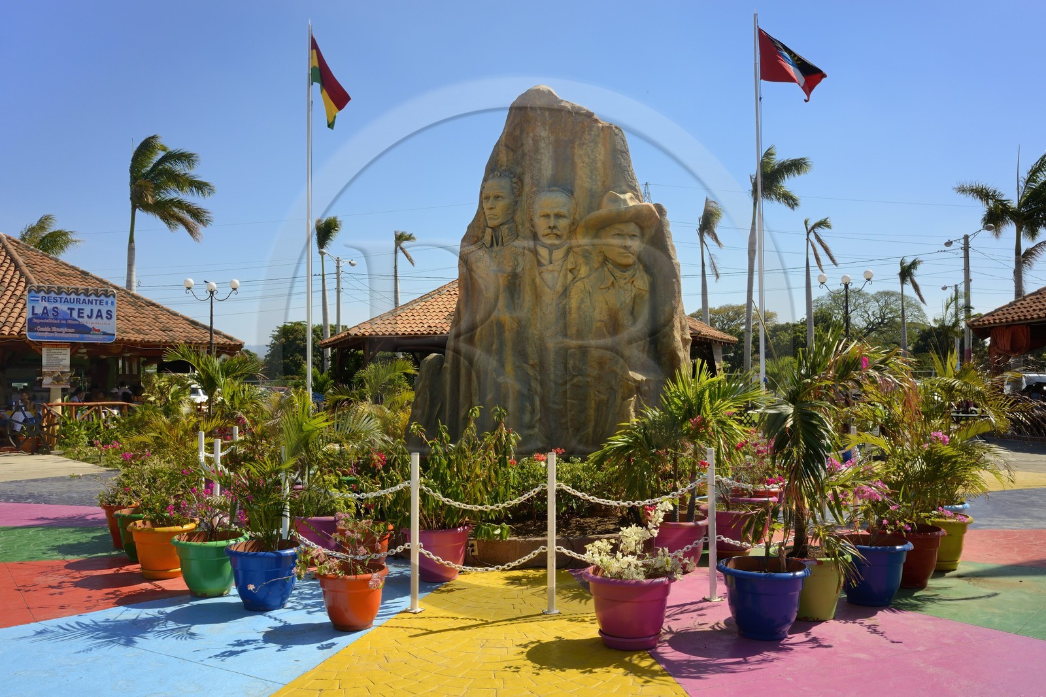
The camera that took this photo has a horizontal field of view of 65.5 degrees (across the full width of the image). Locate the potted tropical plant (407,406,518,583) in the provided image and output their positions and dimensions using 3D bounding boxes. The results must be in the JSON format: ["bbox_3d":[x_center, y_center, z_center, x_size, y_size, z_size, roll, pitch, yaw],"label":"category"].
[{"bbox_3d":[-0.489,1.120,6.409,0.895,1.339,0.800,0,-2,0],"label":"potted tropical plant"}]

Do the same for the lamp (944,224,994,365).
[{"bbox_3d":[19.739,-1.195,36.144,0.400,7.944,3.700,0,-2,0],"label":"lamp"}]

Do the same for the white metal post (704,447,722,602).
[{"bbox_3d":[1.332,1.232,5.717,0.100,1.050,0.100,0,-2,0],"label":"white metal post"}]

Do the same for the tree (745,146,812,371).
[{"bbox_3d":[11.894,-3.278,38.000,3.200,12.366,2.600,0,-2,0],"label":"tree"}]

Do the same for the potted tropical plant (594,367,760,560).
[{"bbox_3d":[1.300,0.956,6.775,1.423,1.680,1.350,0,-2,0],"label":"potted tropical plant"}]

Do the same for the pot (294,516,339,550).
[{"bbox_3d":[-1.736,1.584,6.847,0.530,0.400,0.530,0,-2,0],"label":"pot"}]

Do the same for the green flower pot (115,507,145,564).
[{"bbox_3d":[-3.244,1.601,6.927,0.480,0.380,0.480,0,-2,0],"label":"green flower pot"}]

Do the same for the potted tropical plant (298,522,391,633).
[{"bbox_3d":[-1.087,1.368,4.948,0.550,0.630,0.490,0,-2,0],"label":"potted tropical plant"}]

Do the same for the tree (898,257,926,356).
[{"bbox_3d":[24.858,-1.250,52.166,1.881,9.183,2.000,-1,-2,25],"label":"tree"}]

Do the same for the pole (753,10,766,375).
[{"bbox_3d":[3.898,-1.750,13.400,0.090,7.557,0.090,0,-2,0],"label":"pole"}]

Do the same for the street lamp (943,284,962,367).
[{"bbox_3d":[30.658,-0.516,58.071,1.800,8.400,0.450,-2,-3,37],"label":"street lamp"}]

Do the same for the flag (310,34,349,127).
[{"bbox_3d":[-3.778,-5.230,16.000,0.772,1.823,0.320,0,-2,0],"label":"flag"}]

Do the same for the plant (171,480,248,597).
[{"bbox_3d":[-2.232,1.335,5.790,0.550,0.780,0.540,0,-2,0],"label":"plant"}]

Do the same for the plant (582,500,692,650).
[{"bbox_3d":[0.657,1.290,4.745,0.600,0.821,0.550,0,-2,0],"label":"plant"}]

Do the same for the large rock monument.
[{"bbox_3d":[0.281,-0.607,8.600,2.934,4.346,1.700,0,-2,2],"label":"large rock monument"}]

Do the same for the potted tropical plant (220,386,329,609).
[{"bbox_3d":[-1.715,1.022,5.641,0.759,1.488,0.800,0,-2,0],"label":"potted tropical plant"}]

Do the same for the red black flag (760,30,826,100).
[{"bbox_3d":[4.709,-4.948,14.200,1.200,1.250,0.380,0,-2,-9],"label":"red black flag"}]

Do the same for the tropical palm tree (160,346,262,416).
[{"bbox_3d":[-3.803,0.888,10.000,1.220,1.895,1.150,0,-2,0],"label":"tropical palm tree"}]

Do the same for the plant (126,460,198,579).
[{"bbox_3d":[-2.802,1.315,6.321,0.560,0.870,0.550,0,-2,0],"label":"plant"}]

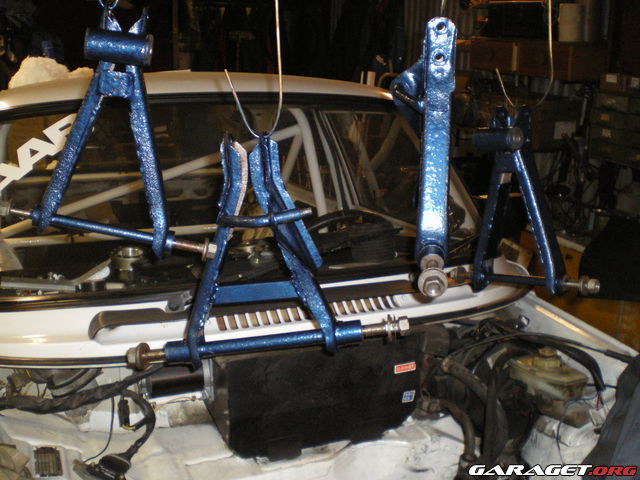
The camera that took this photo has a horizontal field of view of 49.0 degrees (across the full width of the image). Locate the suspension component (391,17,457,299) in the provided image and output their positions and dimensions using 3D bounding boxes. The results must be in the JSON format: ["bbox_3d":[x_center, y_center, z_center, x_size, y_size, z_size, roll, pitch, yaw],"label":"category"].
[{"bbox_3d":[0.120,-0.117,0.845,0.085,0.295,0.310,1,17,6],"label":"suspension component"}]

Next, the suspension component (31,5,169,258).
[{"bbox_3d":[-0.271,-0.145,0.899,0.200,0.300,0.075,11,9,12],"label":"suspension component"}]

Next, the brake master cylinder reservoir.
[{"bbox_3d":[0.463,0.294,1.420,0.085,0.125,0.140,-11,18,-37],"label":"brake master cylinder reservoir"}]

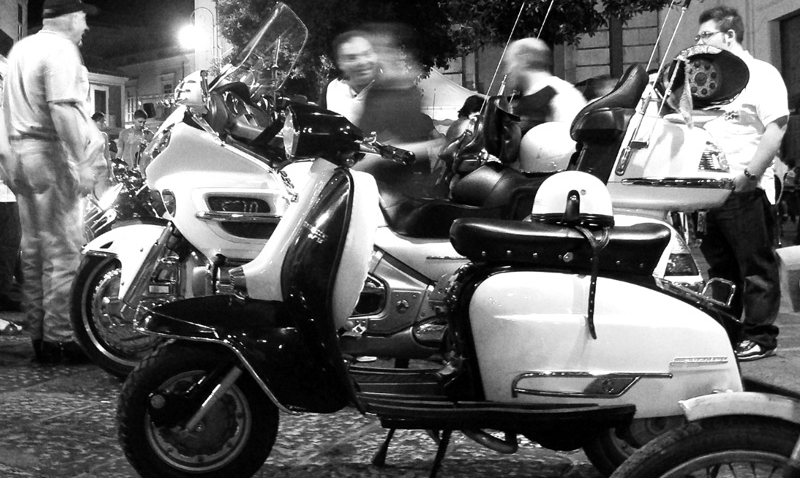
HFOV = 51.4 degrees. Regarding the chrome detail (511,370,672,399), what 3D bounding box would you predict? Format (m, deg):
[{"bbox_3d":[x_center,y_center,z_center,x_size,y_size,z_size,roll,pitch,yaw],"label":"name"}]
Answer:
[{"bbox_3d":[0.476,0.362,2.070,0.400,0.070,0.030,0,4,-3],"label":"chrome detail"}]

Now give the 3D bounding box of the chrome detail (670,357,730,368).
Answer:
[{"bbox_3d":[0.766,0.315,2.120,0.155,0.027,0.012,-1,4,-10],"label":"chrome detail"}]

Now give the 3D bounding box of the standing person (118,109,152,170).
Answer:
[{"bbox_3d":[-3.360,-0.810,10.600,0.480,1.700,0.300,-2,4,-25],"label":"standing person"}]

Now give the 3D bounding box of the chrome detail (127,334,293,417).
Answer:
[{"bbox_3d":[-0.490,0.356,2.200,0.440,0.220,0.150,0,4,0],"label":"chrome detail"}]

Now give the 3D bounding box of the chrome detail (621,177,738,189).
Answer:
[{"bbox_3d":[0.977,-0.195,2.930,0.400,0.042,0.040,0,4,6],"label":"chrome detail"}]

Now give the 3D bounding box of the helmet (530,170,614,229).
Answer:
[{"bbox_3d":[0.470,-0.110,2.270,0.230,0.170,0.255,0,4,0],"label":"helmet"}]

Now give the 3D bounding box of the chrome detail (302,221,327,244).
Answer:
[{"bbox_3d":[-0.218,-0.017,2.120,0.020,0.050,0.100,5,12,-38],"label":"chrome detail"}]

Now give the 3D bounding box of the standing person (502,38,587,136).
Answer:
[{"bbox_3d":[0.850,-0.330,4.800,0.360,1.680,0.500,-1,4,-18],"label":"standing person"}]

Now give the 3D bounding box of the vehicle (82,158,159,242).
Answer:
[{"bbox_3d":[-1.250,-0.060,5.500,2.150,1.080,0.850,-2,4,-22],"label":"vehicle"}]

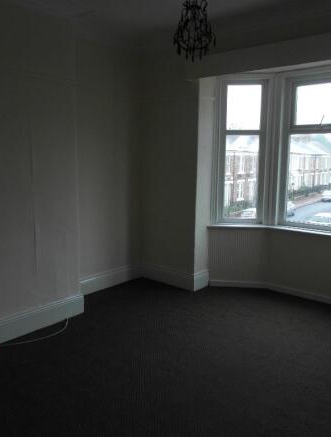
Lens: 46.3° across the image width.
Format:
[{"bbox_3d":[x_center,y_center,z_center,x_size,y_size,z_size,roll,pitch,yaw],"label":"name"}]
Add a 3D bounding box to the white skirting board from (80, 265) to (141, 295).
[{"bbox_3d":[-0.664,0.701,4.446,0.037,0.203,1.136,7,10,38],"label":"white skirting board"}]

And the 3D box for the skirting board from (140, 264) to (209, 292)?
[{"bbox_3d":[0.102,0.671,4.713,0.838,0.206,0.312,8,11,41],"label":"skirting board"}]

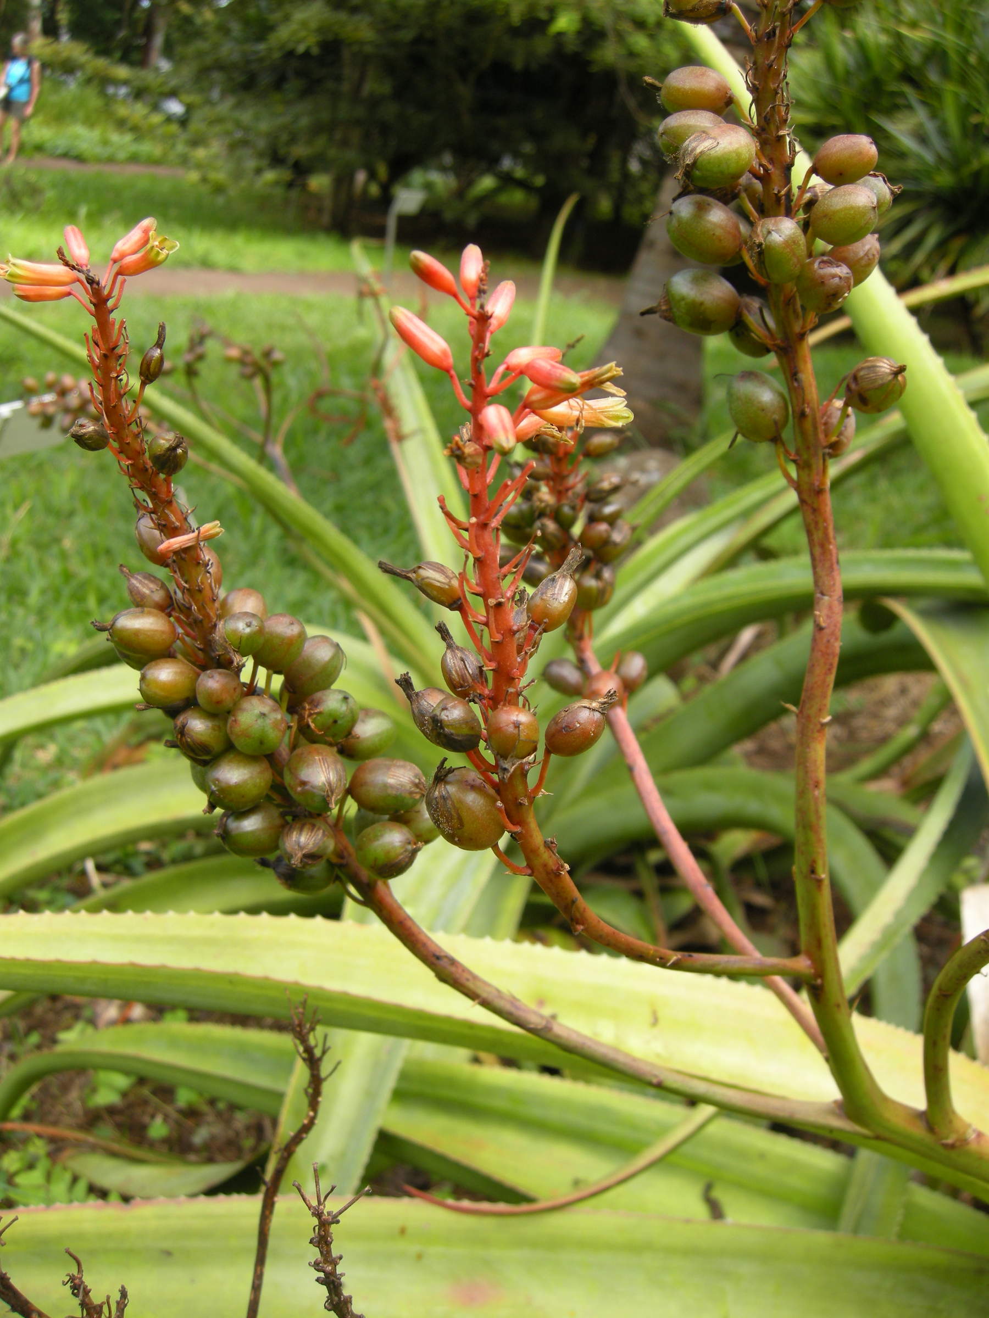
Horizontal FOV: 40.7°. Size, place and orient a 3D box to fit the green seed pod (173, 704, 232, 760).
[{"bbox_3d":[-0.098,0.025,0.447,0.018,0.018,0.021,13,27,27],"label":"green seed pod"}]

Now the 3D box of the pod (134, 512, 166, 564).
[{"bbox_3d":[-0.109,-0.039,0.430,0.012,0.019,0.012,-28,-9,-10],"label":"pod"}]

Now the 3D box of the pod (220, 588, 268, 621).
[{"bbox_3d":[-0.088,-0.017,0.470,0.017,0.017,0.019,11,40,13],"label":"pod"}]

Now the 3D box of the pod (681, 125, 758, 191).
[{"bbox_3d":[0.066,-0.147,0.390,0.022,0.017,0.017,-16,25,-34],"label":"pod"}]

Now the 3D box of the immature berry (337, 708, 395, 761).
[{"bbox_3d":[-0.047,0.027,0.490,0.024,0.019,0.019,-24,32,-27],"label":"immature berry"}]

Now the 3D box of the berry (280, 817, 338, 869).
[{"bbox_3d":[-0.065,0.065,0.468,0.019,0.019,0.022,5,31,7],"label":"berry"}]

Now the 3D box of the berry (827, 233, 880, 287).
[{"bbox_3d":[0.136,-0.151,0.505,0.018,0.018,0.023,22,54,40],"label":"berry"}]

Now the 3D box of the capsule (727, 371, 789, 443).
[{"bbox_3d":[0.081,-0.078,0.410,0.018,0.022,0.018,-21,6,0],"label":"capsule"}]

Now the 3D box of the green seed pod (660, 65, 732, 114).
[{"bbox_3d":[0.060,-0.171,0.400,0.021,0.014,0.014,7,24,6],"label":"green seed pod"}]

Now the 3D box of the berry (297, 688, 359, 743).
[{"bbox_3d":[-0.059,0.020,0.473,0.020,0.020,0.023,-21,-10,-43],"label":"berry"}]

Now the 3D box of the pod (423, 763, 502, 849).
[{"bbox_3d":[-0.009,0.047,0.422,0.022,0.028,0.022,-42,21,0],"label":"pod"}]

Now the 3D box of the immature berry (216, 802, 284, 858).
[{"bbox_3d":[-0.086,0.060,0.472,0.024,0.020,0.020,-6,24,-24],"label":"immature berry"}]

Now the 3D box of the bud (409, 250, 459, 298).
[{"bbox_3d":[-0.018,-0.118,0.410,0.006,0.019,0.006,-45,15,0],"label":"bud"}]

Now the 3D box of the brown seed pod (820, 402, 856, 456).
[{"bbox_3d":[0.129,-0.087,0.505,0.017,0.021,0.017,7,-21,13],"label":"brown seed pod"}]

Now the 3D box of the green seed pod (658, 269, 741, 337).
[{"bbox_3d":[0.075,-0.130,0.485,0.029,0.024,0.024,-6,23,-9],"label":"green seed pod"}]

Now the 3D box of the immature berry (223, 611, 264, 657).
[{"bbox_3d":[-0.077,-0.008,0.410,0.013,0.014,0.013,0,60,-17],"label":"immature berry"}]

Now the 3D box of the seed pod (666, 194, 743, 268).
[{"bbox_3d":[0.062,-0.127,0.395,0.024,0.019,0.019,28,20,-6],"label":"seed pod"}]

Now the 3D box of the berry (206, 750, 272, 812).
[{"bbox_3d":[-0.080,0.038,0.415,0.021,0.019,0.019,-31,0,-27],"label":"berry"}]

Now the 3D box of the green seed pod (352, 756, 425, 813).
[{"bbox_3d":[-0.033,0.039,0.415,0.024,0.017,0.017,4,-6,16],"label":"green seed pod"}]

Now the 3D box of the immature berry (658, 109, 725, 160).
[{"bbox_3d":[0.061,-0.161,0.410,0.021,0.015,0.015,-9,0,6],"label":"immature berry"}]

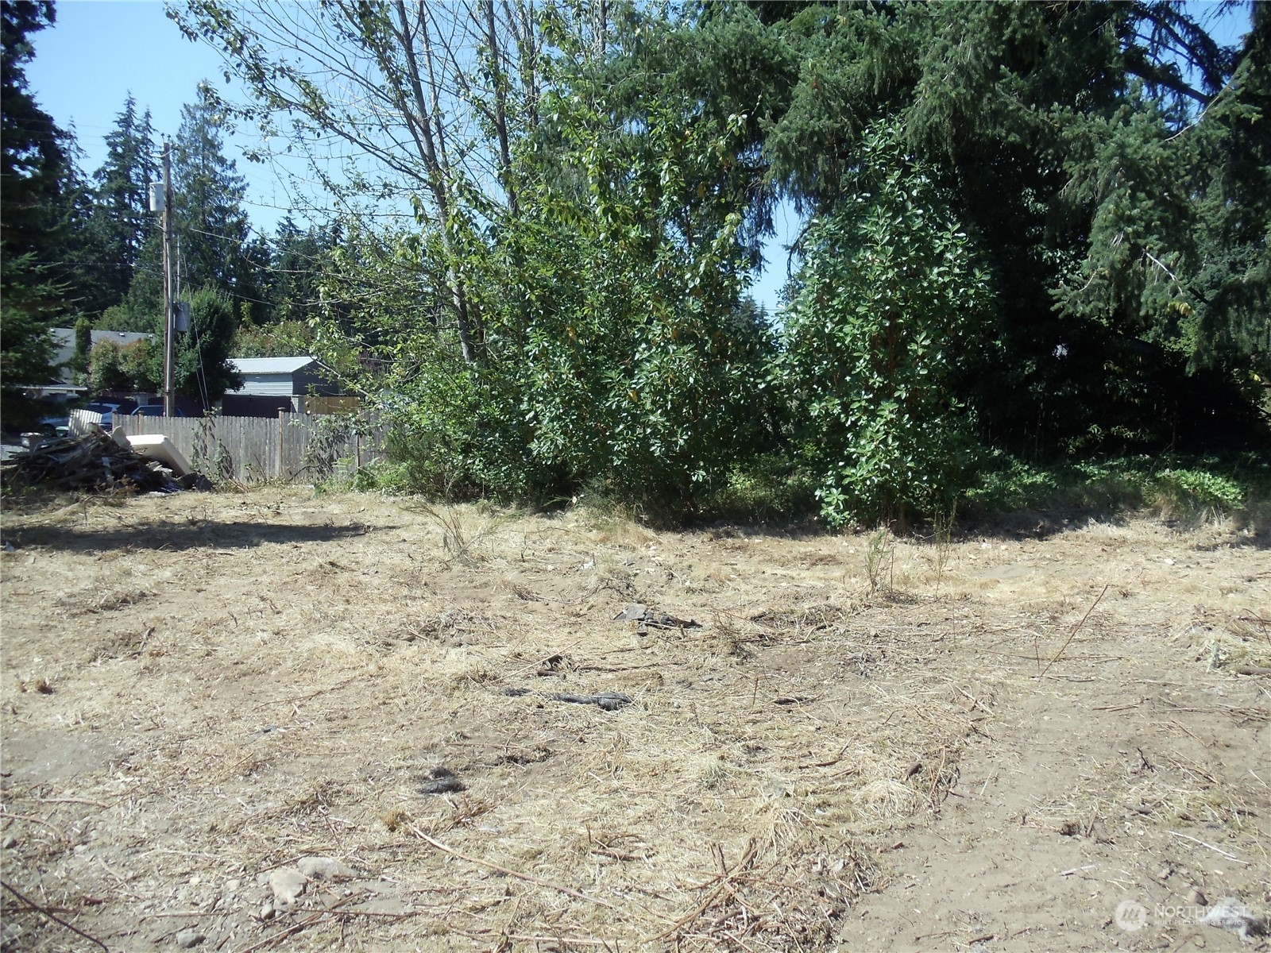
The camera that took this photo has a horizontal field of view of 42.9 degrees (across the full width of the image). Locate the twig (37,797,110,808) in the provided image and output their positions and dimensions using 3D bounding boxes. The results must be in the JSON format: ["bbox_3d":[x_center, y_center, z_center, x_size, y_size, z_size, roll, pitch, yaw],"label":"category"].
[{"bbox_3d":[-2.304,1.330,6.654,0.353,0.030,0.060,1,3,18],"label":"twig"}]

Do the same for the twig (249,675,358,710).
[{"bbox_3d":[-1.872,1.217,9.230,0.090,0.040,1.133,1,3,20],"label":"twig"}]

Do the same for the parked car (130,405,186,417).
[{"bbox_3d":[-20.420,-2.311,69.000,4.600,1.470,1.780,1,3,21],"label":"parked car"}]

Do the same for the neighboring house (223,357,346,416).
[{"bbox_3d":[-17.400,-3.950,78.500,5.200,3.600,3.900,1,3,28],"label":"neighboring house"}]

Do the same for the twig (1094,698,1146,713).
[{"bbox_3d":[2.642,1.236,8.832,0.443,0.035,0.070,-2,3,-37],"label":"twig"}]

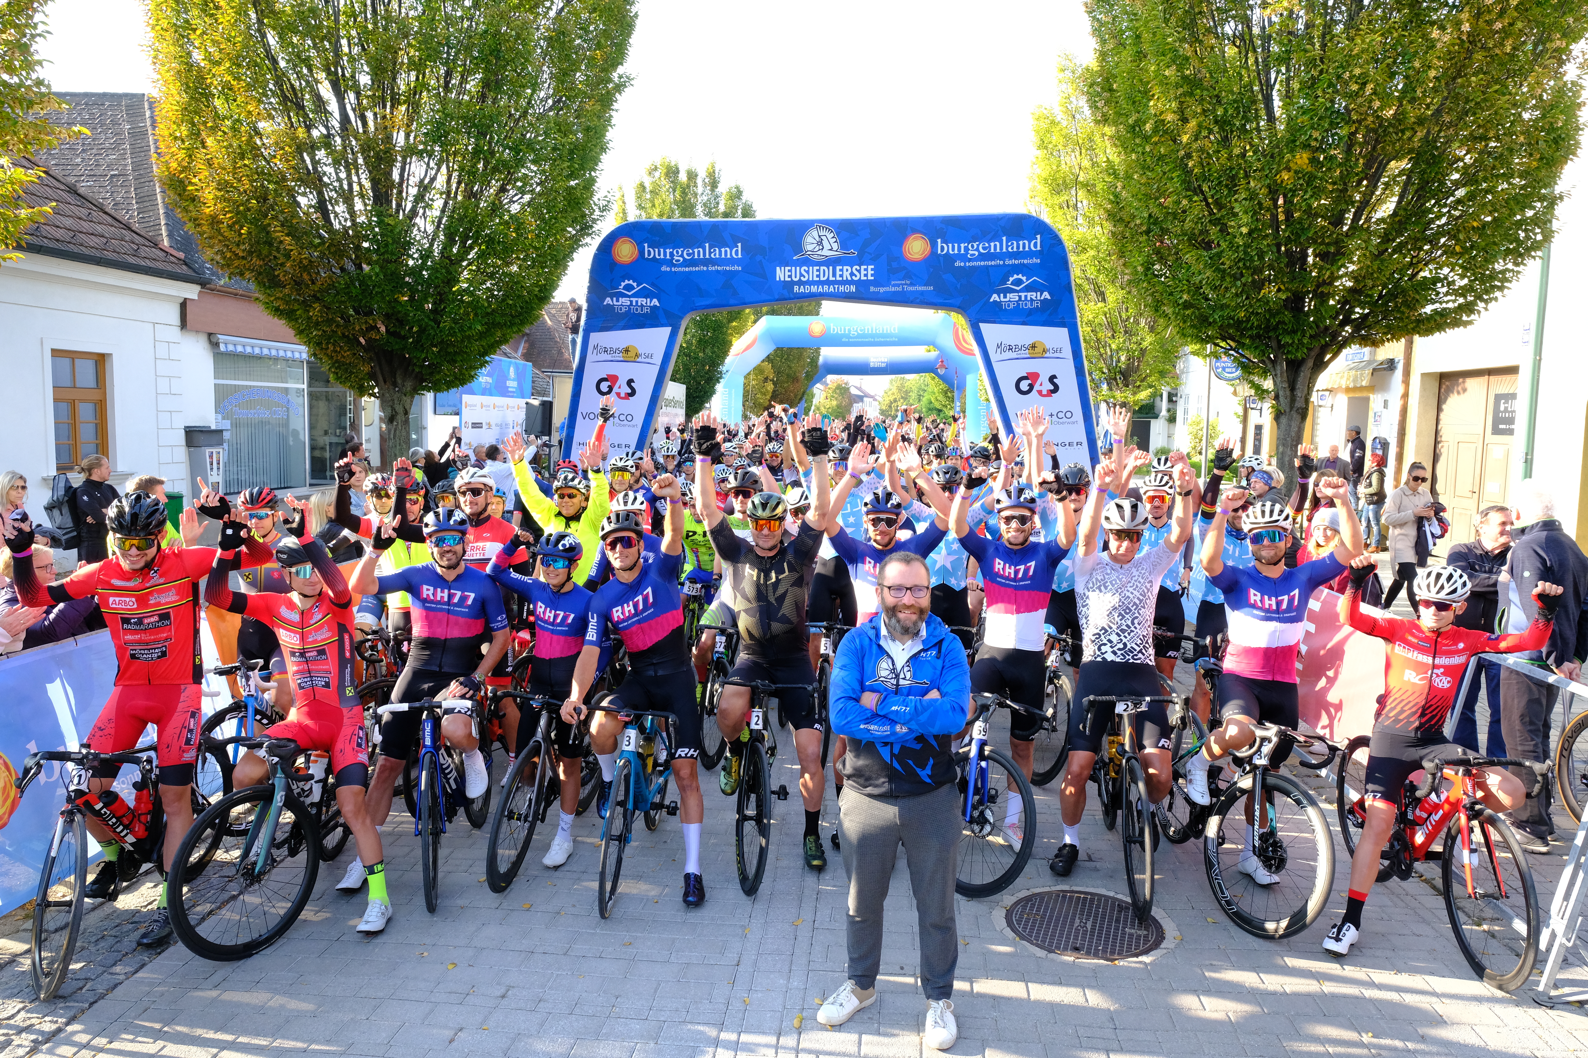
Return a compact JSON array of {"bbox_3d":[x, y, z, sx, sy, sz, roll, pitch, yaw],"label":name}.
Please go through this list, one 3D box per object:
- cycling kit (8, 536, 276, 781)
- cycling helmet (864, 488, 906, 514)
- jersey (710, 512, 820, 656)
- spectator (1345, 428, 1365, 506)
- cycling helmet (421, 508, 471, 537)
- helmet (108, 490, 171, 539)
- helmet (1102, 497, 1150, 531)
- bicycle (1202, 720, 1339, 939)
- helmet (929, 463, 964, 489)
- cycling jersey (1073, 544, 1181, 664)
[{"bbox_3d":[-2.812,0.559,4.583,1.150,1.080,0.400,-1,6,-12],"label":"cycling kit"},{"bbox_3d":[0.447,-0.117,5.207,0.205,0.160,0.270,1,5,6],"label":"cycling helmet"},{"bbox_3d":[-0.147,0.289,5.329,0.570,0.710,0.330,0,6,0],"label":"jersey"},{"bbox_3d":[9.908,-0.931,18.697,0.380,1.770,0.500,0,6,-6],"label":"spectator"},{"bbox_3d":[-1.536,-0.010,4.687,0.205,0.160,0.270,-1,5,-14],"label":"cycling helmet"},{"bbox_3d":[-2.793,-0.061,4.518,0.220,0.180,0.290,-1,14,-12],"label":"helmet"},{"bbox_3d":[1.546,-0.070,4.940,0.220,0.180,0.290,1,14,10],"label":"helmet"},{"bbox_3d":[2.060,1.200,4.942,0.450,0.980,1.640,4,6,-4],"label":"bicycle"},{"bbox_3d":[1.074,-0.371,7.452,0.210,0.180,0.280,1,14,8],"label":"helmet"},{"bbox_3d":[1.578,0.359,5.015,0.520,0.560,0.300,1,6,8],"label":"cycling jersey"}]

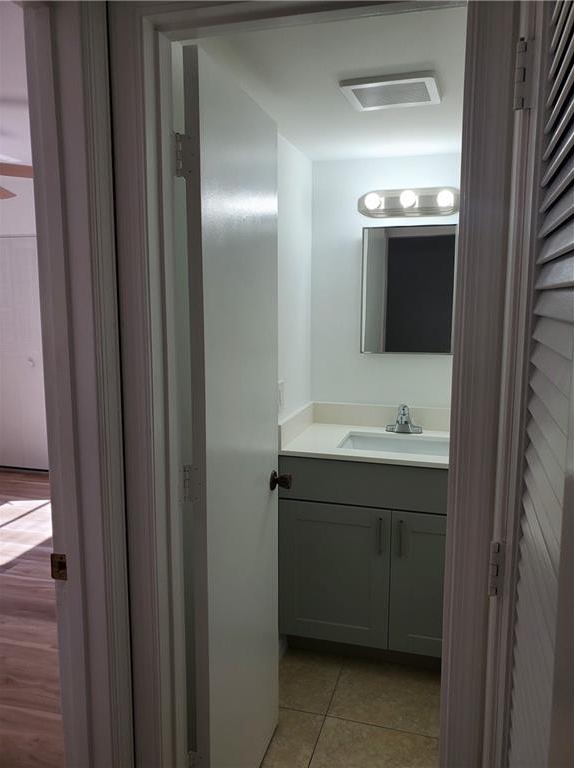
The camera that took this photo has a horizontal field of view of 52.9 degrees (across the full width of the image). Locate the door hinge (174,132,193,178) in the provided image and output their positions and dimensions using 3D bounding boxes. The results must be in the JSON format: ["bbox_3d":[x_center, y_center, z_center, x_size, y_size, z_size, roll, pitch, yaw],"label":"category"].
[{"bbox_3d":[-0.230,-0.505,1.266,0.046,0.092,0.028,2,8,16],"label":"door hinge"}]

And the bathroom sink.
[{"bbox_3d":[0.469,0.317,2.405,0.475,0.145,0.325,2,8,16],"label":"bathroom sink"}]

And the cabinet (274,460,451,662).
[{"bbox_3d":[0.483,0.700,2.493,0.910,0.885,0.545,2,8,16],"label":"cabinet"}]

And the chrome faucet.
[{"bbox_3d":[0.520,0.158,2.559,0.164,0.132,0.130,2,8,16],"label":"chrome faucet"}]

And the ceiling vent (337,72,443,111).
[{"bbox_3d":[0.323,-0.875,1.742,0.265,0.022,0.240,2,8,16],"label":"ceiling vent"}]

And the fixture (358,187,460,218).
[{"bbox_3d":[0.528,-0.789,2.491,0.457,0.119,0.130,2,8,16],"label":"fixture"}]

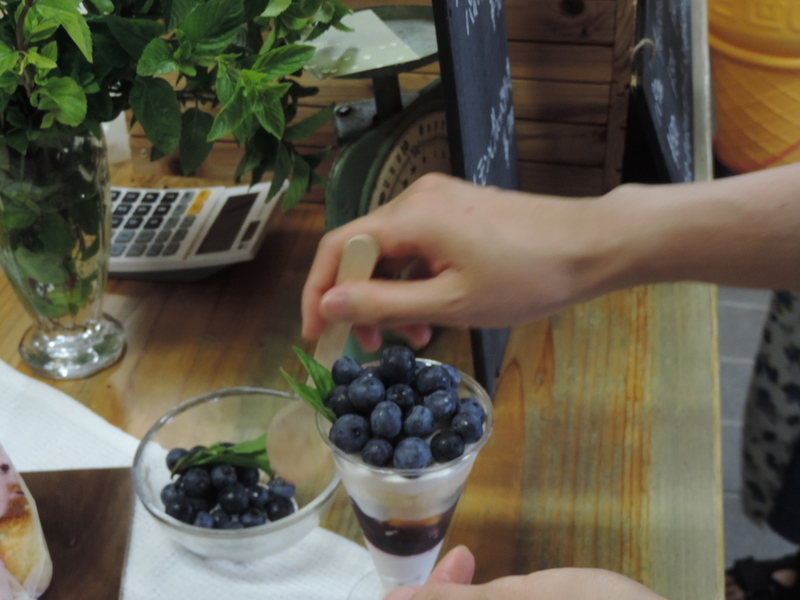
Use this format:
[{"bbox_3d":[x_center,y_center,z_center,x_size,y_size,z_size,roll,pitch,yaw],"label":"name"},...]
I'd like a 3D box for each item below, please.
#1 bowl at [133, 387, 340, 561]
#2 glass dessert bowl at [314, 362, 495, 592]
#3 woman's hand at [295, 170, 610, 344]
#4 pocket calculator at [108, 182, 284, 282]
[{"bbox_3d":[-0.087,0.103,0.707,0.113,0.046,0.113,0,37,0],"label":"bowl"},{"bbox_3d":[0.003,0.101,0.601,0.078,0.125,0.078,0,36,0],"label":"glass dessert bowl"},{"bbox_3d":[0.030,-0.019,0.660,0.158,0.078,0.088,-4,38,-7],"label":"woman's hand"},{"bbox_3d":[-0.166,-0.057,0.929,0.147,0.028,0.101,3,37,11],"label":"pocket calculator"}]

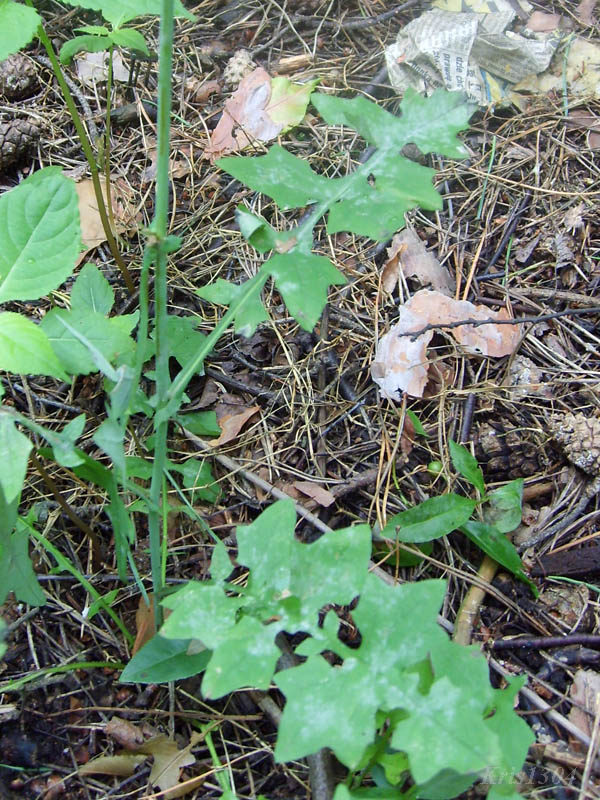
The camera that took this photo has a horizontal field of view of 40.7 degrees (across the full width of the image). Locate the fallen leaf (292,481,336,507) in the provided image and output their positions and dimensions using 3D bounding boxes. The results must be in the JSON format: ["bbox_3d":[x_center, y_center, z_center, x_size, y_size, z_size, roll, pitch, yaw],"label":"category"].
[{"bbox_3d":[0.008,0.052,0.463,0.024,0.007,0.011,40,68,20],"label":"fallen leaf"}]

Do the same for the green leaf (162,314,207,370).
[{"bbox_3d":[-0.068,-0.040,0.502,0.040,0.012,0.027,33,67,13],"label":"green leaf"}]

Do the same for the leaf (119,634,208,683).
[{"bbox_3d":[-0.072,0.142,0.439,0.053,0.012,0.029,-20,61,-15],"label":"leaf"}]

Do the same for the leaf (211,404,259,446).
[{"bbox_3d":[-0.045,0.016,0.561,0.044,0.018,0.023,-41,71,-20],"label":"leaf"}]

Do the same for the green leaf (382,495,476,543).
[{"bbox_3d":[0.081,0.075,0.507,0.065,0.014,0.024,-21,64,-6],"label":"green leaf"}]

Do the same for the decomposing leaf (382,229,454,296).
[{"bbox_3d":[0.088,-0.108,0.654,0.053,0.025,0.069,-21,66,-6],"label":"decomposing leaf"}]

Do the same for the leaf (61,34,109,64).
[{"bbox_3d":[-0.112,-0.183,0.421,0.028,0.012,0.016,-20,69,-8],"label":"leaf"}]

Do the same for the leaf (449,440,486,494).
[{"bbox_3d":[0.111,0.043,0.535,0.017,0.012,0.040,-29,68,-5],"label":"leaf"}]

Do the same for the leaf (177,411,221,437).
[{"bbox_3d":[-0.050,0.011,0.397,0.025,0.010,0.015,8,68,3],"label":"leaf"}]

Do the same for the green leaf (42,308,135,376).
[{"bbox_3d":[-0.123,-0.034,0.468,0.056,0.016,0.047,0,60,0],"label":"green leaf"}]

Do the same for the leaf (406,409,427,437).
[{"bbox_3d":[0.058,0.012,0.402,0.009,0.008,0.019,-29,71,-11],"label":"leaf"}]

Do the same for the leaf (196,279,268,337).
[{"bbox_3d":[-0.036,-0.049,0.440,0.040,0.014,0.032,-4,74,-4],"label":"leaf"}]

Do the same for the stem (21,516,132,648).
[{"bbox_3d":[-0.129,0.106,0.471,0.016,0.012,0.095,-41,86,-19],"label":"stem"}]

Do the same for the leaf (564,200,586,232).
[{"bbox_3d":[0.192,-0.129,0.567,0.014,0.008,0.029,12,61,7],"label":"leaf"}]

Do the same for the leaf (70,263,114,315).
[{"bbox_3d":[-0.124,-0.067,0.487,0.025,0.014,0.041,-5,60,-3],"label":"leaf"}]

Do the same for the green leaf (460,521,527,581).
[{"bbox_3d":[0.109,0.082,0.429,0.014,0.015,0.054,-38,67,-20],"label":"green leaf"}]

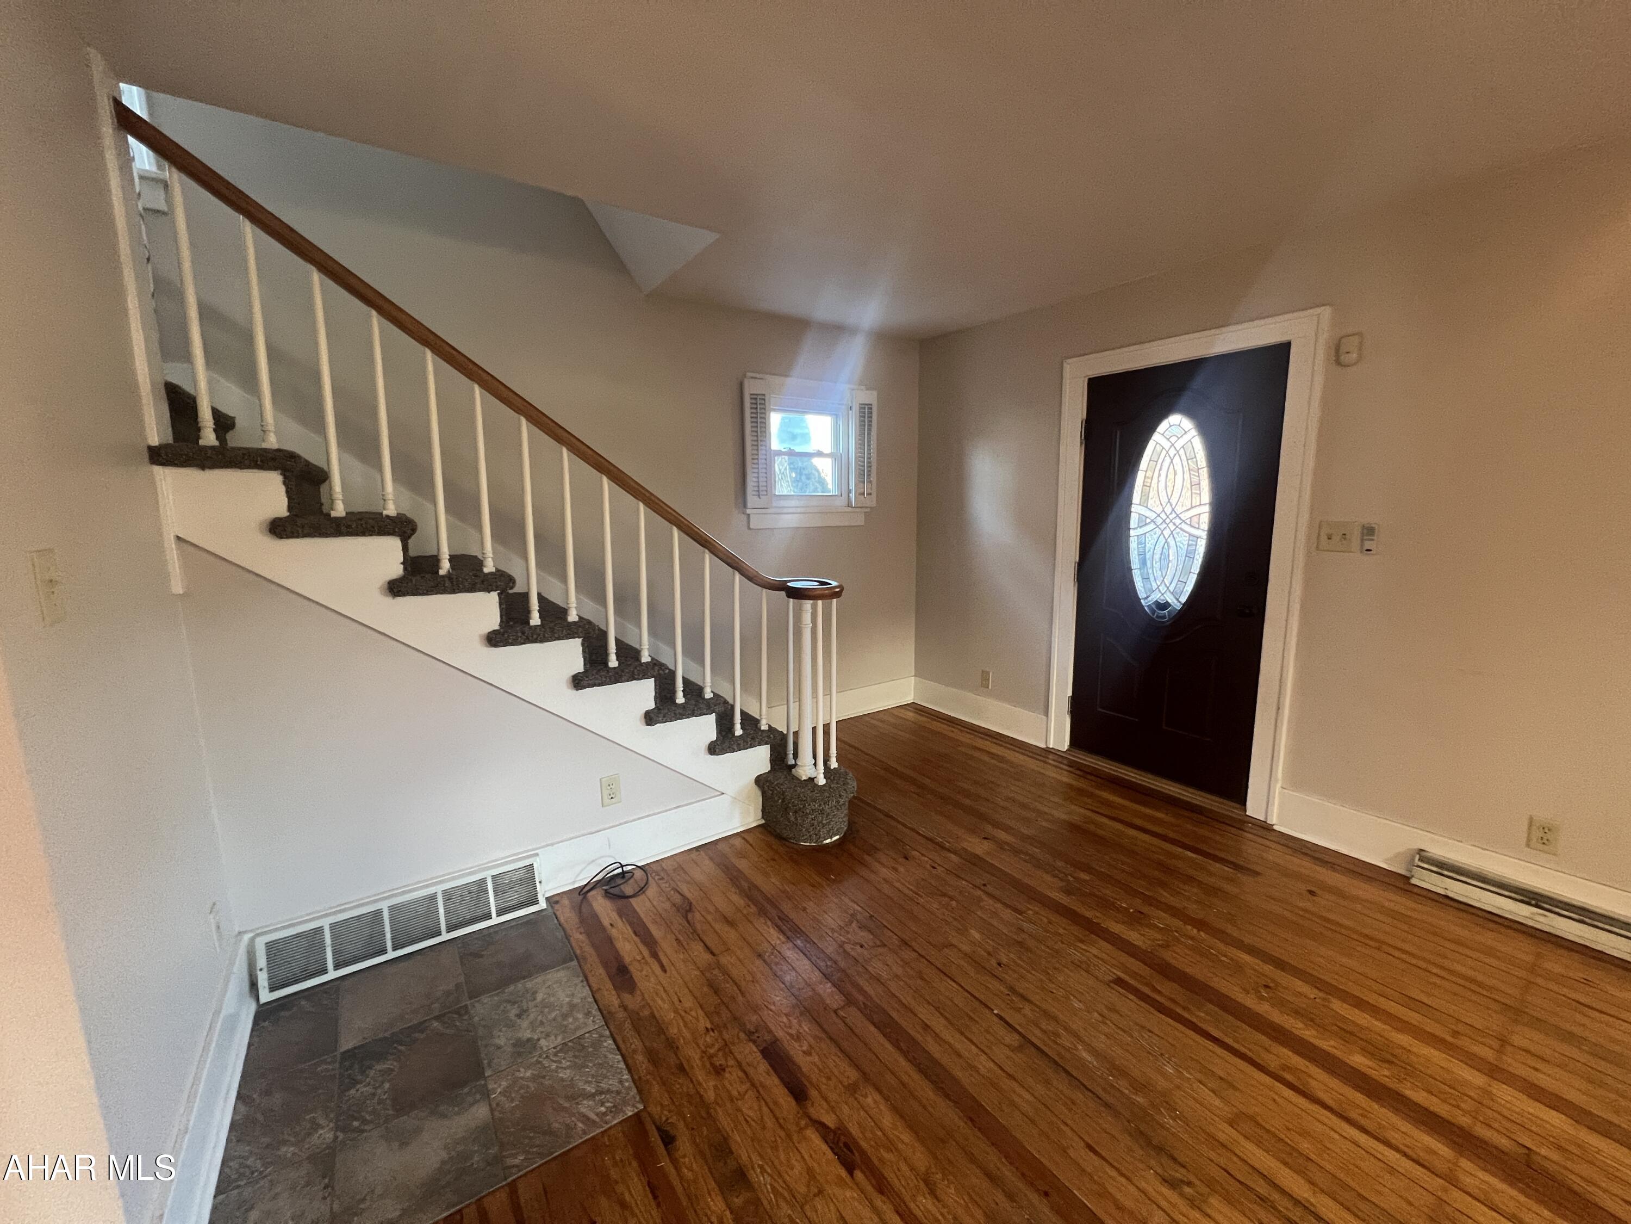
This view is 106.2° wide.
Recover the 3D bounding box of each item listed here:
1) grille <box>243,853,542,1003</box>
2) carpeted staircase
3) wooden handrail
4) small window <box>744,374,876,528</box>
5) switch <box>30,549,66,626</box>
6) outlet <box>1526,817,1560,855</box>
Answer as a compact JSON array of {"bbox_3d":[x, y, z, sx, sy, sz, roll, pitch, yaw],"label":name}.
[{"bbox_3d":[-1.323,1.008,2.023,0.787,0.202,0.056,-7,11,-35],"label":"grille"},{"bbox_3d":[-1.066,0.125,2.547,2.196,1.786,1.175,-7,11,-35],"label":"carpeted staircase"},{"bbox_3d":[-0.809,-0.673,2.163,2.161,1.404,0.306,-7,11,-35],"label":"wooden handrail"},{"bbox_3d":[0.012,-0.979,3.833,0.959,0.883,0.111,-7,11,-35],"label":"small window"},{"bbox_3d":[-1.241,-0.041,0.993,0.010,0.115,0.071,-7,11,-35],"label":"switch"},{"bbox_3d":[2.475,0.765,2.084,0.010,0.115,0.071,-7,11,-35],"label":"outlet"}]

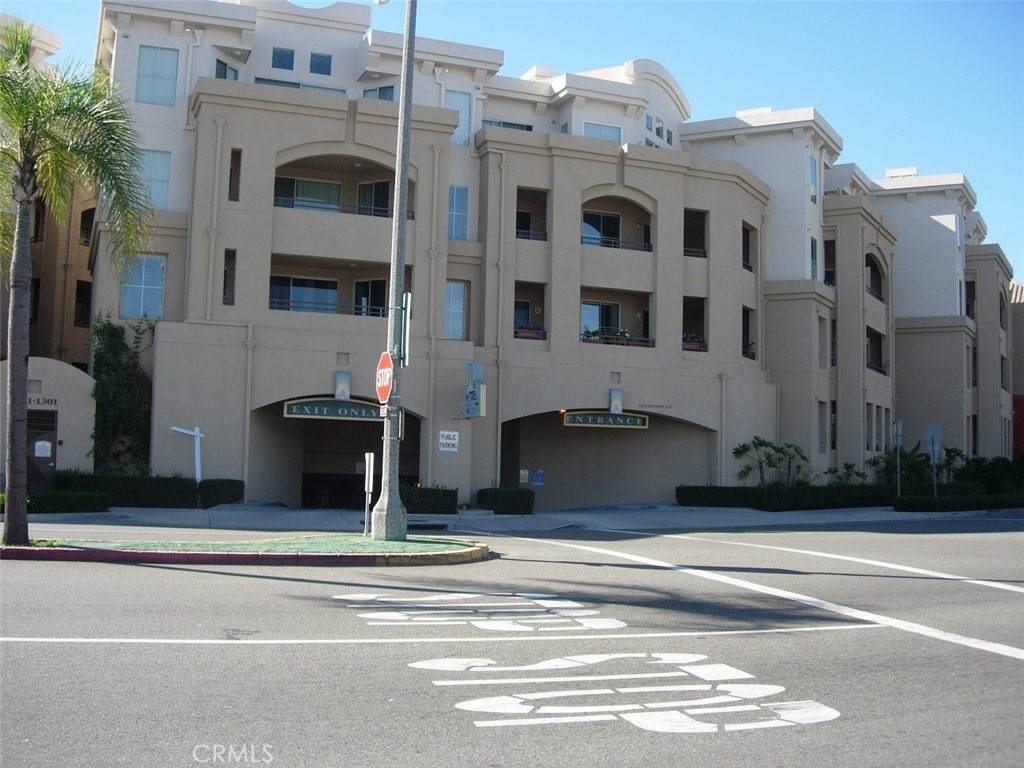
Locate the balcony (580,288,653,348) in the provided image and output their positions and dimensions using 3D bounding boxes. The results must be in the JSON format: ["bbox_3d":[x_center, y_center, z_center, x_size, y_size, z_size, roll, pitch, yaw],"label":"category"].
[{"bbox_3d":[3.129,-2.089,36.790,2.592,1.846,1.400,3,-5,-21],"label":"balcony"}]

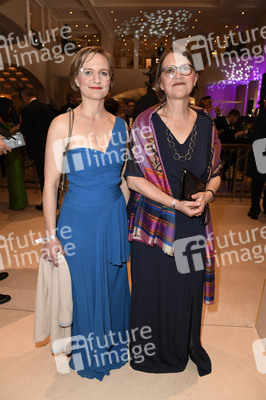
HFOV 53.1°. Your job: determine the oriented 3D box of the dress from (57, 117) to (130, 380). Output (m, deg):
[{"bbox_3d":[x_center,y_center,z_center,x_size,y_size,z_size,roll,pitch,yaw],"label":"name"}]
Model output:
[{"bbox_3d":[-0.205,0.302,1.449,0.400,1.440,0.340,-4,16,-12],"label":"dress"}]

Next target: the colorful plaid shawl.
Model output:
[{"bbox_3d":[0.210,0.062,1.344,0.450,1.000,0.300,-1,16,-3],"label":"colorful plaid shawl"}]

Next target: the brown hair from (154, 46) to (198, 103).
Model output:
[{"bbox_3d":[0.195,-0.546,1.185,0.190,0.230,0.210,1,16,3],"label":"brown hair"}]

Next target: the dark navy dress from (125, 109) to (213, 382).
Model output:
[{"bbox_3d":[0.210,0.291,1.452,0.460,1.460,0.350,-1,16,-3],"label":"dark navy dress"}]

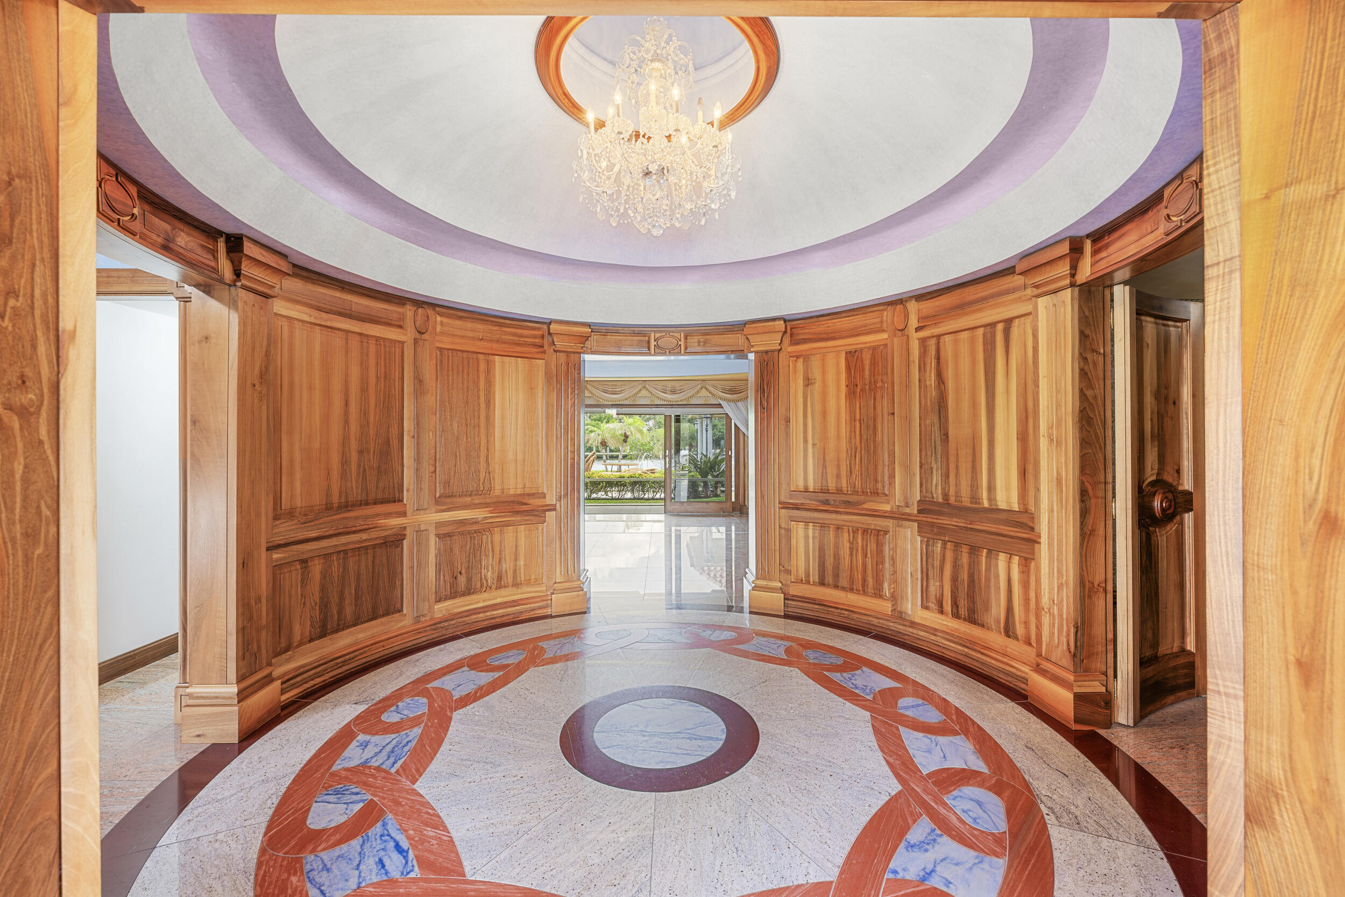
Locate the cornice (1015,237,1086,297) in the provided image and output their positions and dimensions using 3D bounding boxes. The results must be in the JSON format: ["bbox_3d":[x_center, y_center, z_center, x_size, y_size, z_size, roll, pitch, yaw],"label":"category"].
[{"bbox_3d":[1.868,-0.883,2.591,0.087,0.222,0.318,0,0,-7],"label":"cornice"}]

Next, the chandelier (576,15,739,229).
[{"bbox_3d":[-0.075,-1.535,2.474,0.791,1.052,0.791,0,0,0],"label":"chandelier"}]

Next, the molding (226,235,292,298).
[{"bbox_3d":[-1.989,-0.868,2.525,0.087,0.222,0.318,0,0,-2],"label":"molding"}]

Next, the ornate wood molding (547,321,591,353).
[{"bbox_3d":[-0.817,-0.877,4.161,0.318,0.222,0.087,0,0,-21],"label":"ornate wood molding"}]

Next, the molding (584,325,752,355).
[{"bbox_3d":[-0.042,-0.886,4.306,1.273,0.221,0.161,0,0,0],"label":"molding"}]

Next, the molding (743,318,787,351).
[{"bbox_3d":[0.744,-0.883,4.159,0.318,0.222,0.087,0,0,20],"label":"molding"}]

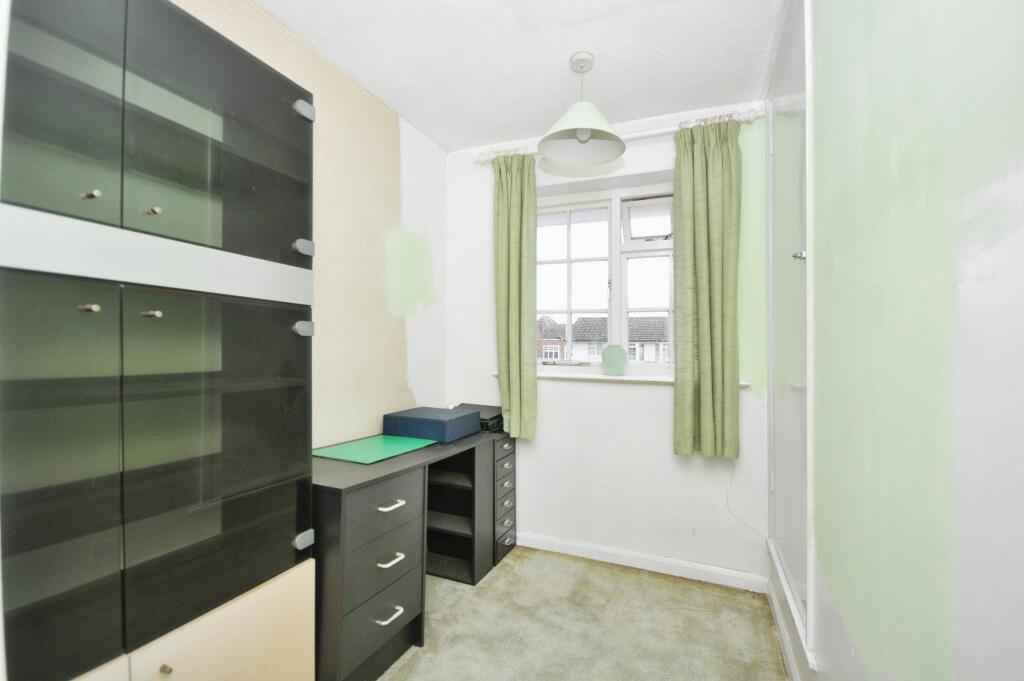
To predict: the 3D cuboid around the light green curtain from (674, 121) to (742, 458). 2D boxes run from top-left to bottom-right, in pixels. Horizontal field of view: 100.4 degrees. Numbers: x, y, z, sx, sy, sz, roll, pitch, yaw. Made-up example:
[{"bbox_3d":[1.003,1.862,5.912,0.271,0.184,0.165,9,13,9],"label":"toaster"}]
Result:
[{"bbox_3d":[0.955,-0.237,2.082,0.285,1.620,0.100,0,-1,22],"label":"light green curtain"}]

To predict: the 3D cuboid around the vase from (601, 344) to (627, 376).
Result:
[{"bbox_3d":[0.580,0.115,2.430,0.140,0.176,0.140,0,-1,22],"label":"vase"}]

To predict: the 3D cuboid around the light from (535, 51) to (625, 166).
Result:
[{"bbox_3d":[0.295,-0.996,1.800,0.359,0.378,0.359,0,-1,22],"label":"light"}]

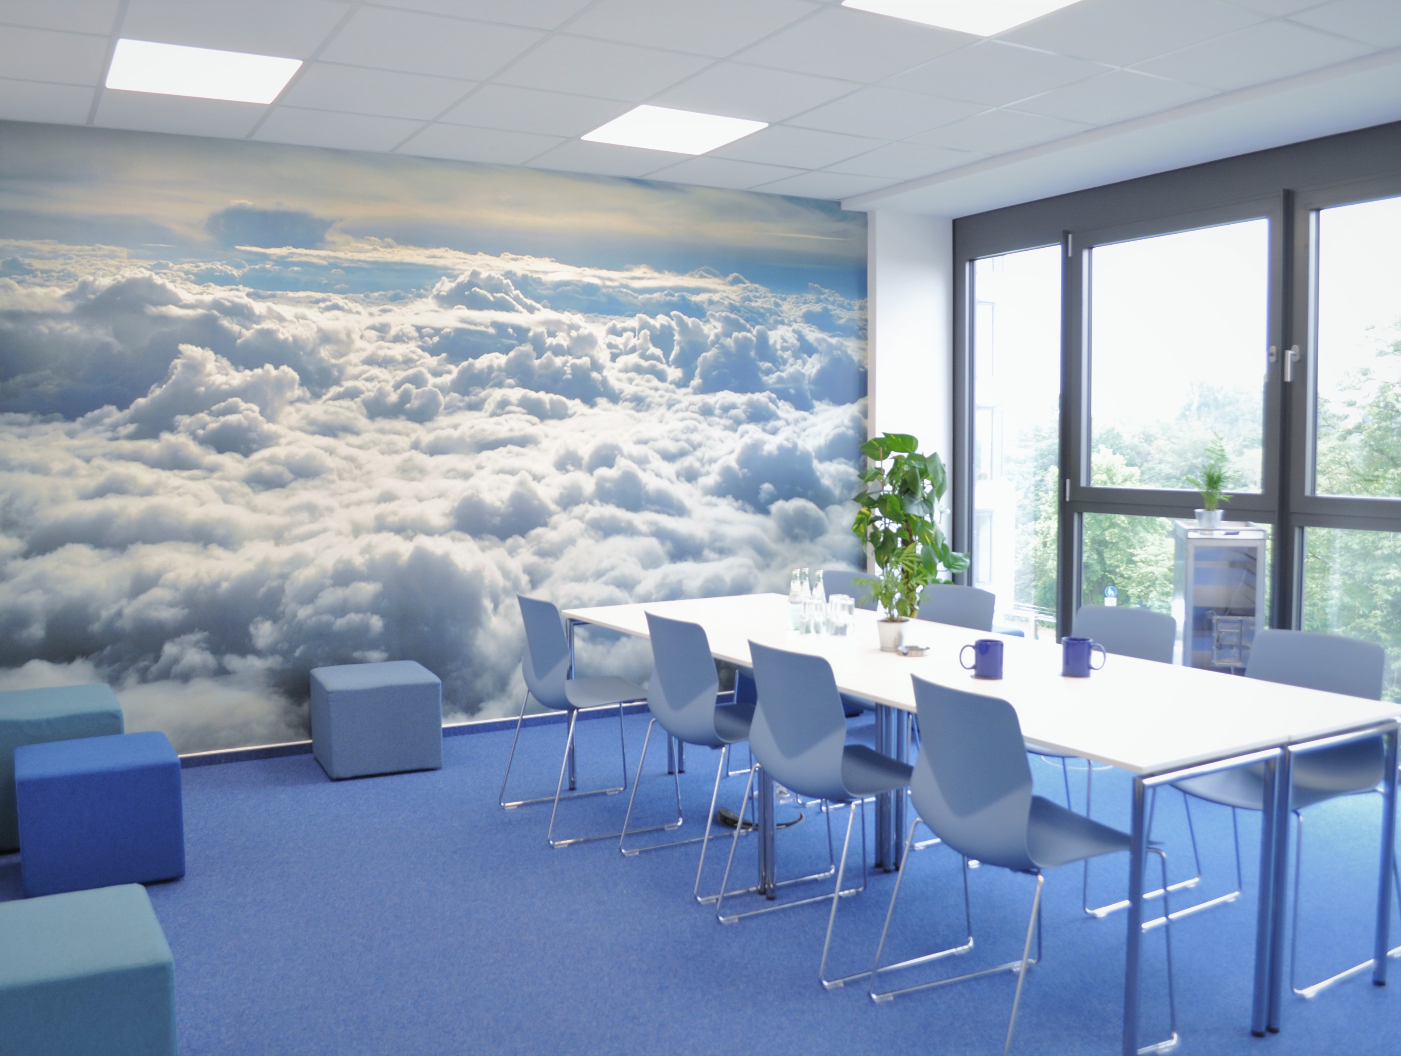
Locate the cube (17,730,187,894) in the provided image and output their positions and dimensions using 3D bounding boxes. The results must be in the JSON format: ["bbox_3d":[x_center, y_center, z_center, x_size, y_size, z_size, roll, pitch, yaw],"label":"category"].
[{"bbox_3d":[-2.007,0.942,3.976,0.466,0.384,0.449,-3,5,-30],"label":"cube"}]

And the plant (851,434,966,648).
[{"bbox_3d":[0.685,0.034,3.922,0.374,0.714,0.374,1,5,10],"label":"plant"}]

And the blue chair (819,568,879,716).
[{"bbox_3d":[0.458,0.629,4.873,0.542,0.837,0.492,-3,5,-29],"label":"blue chair"}]

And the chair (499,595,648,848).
[{"bbox_3d":[-0.404,0.670,4.416,0.542,0.837,0.492,-2,5,-24],"label":"chair"}]

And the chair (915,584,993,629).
[{"bbox_3d":[0.795,0.666,4.391,0.542,0.837,0.492,-3,5,-29],"label":"chair"}]

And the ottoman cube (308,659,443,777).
[{"bbox_3d":[-1.419,0.838,5.212,0.463,0.389,0.474,-3,5,-27],"label":"ottoman cube"}]

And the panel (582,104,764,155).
[{"bbox_3d":[-0.106,-1.666,4.998,0.610,0.040,0.610,-3,5,-29],"label":"panel"}]

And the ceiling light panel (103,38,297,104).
[{"bbox_3d":[-1.719,-1.586,4.101,0.610,0.040,0.610,-3,5,-29],"label":"ceiling light panel"}]

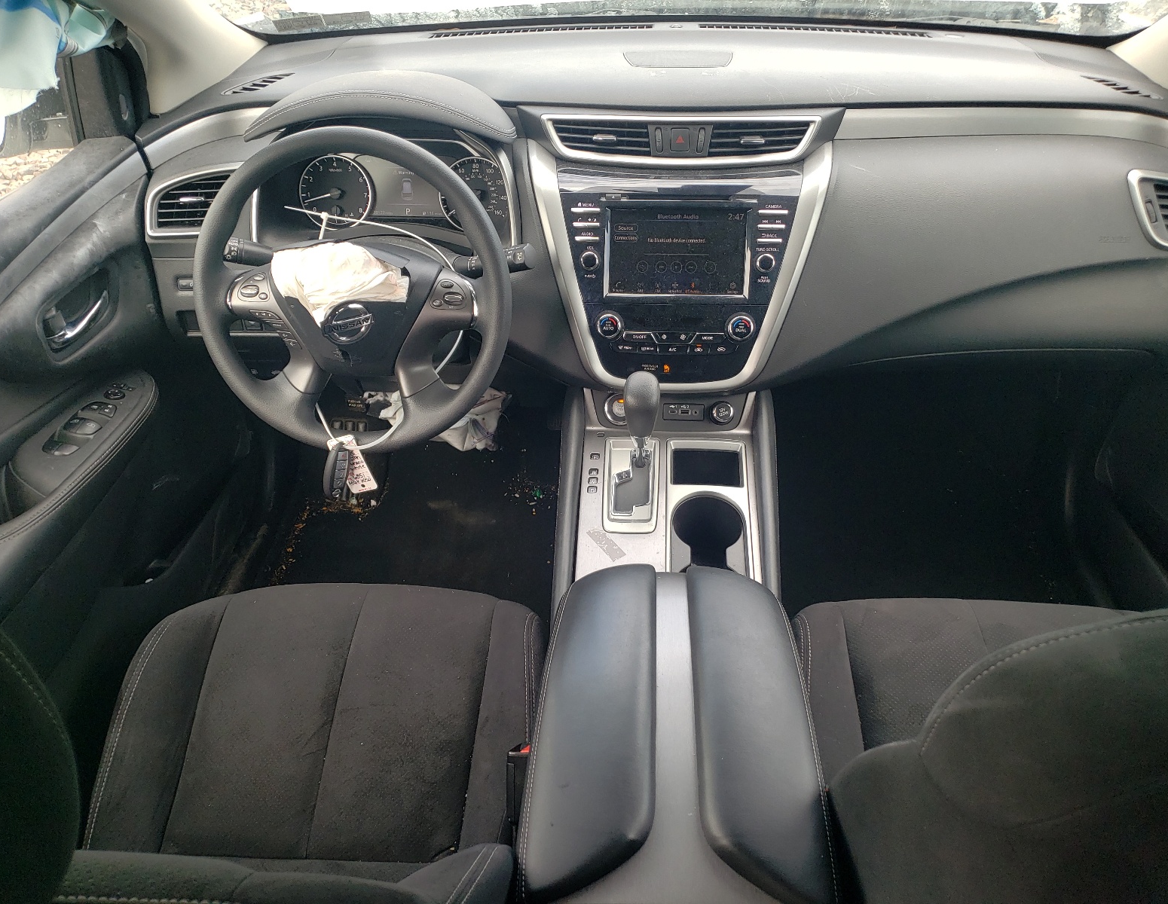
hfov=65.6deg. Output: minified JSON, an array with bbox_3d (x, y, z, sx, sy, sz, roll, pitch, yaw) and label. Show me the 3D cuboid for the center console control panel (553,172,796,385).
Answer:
[{"bbox_3d":[0.122,-0.227,1.185,0.310,0.274,0.051,2,11,3],"label":"center console control panel"}]

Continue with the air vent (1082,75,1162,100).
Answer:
[{"bbox_3d":[0.726,-0.487,1.227,0.030,0.020,0.125,-17,40,-20],"label":"air vent"}]

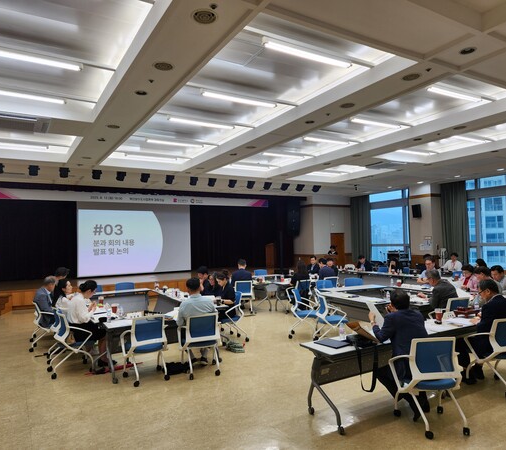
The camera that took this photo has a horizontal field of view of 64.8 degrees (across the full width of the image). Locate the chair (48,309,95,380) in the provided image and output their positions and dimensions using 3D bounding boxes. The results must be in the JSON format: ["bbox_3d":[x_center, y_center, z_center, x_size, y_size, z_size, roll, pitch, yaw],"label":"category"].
[{"bbox_3d":[-2.536,1.623,5.553,0.560,0.830,0.580,1,-3,-35],"label":"chair"}]

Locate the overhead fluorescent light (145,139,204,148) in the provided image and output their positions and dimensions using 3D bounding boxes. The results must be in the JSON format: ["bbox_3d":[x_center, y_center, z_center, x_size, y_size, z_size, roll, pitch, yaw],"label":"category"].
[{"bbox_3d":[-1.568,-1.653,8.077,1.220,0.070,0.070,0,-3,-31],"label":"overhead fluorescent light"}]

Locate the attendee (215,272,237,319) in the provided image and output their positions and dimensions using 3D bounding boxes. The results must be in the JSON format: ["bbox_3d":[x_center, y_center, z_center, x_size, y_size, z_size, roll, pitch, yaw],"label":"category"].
[{"bbox_3d":[-0.569,1.445,6.927,0.780,1.230,0.460,0,-3,-29],"label":"attendee"}]

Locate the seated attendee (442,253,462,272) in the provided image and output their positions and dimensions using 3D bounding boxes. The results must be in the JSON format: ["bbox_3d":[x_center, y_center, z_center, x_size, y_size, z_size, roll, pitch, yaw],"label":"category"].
[{"bbox_3d":[5.695,1.439,11.259,0.540,1.280,0.750,-4,-3,38],"label":"seated attendee"}]

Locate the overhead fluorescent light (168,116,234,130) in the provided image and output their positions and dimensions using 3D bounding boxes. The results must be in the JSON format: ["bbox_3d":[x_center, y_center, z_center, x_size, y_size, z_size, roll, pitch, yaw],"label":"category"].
[{"bbox_3d":[-0.888,-1.815,7.096,1.260,0.080,0.110,0,-3,-31],"label":"overhead fluorescent light"}]

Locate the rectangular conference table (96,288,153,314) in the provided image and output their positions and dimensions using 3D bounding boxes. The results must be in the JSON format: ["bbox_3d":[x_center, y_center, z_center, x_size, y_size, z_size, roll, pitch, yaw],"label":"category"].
[{"bbox_3d":[-3.010,1.848,8.677,1.500,0.720,0.470,0,-3,-31],"label":"rectangular conference table"}]

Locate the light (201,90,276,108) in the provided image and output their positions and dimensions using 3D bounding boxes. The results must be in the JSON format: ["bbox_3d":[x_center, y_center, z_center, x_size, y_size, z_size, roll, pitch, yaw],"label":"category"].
[{"bbox_3d":[-0.179,-1.884,5.977,1.260,0.080,0.110,0,-3,-31],"label":"light"}]

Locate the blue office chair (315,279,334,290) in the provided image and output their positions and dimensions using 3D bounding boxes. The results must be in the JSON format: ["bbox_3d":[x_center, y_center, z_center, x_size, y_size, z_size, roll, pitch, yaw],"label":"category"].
[{"bbox_3d":[1.778,1.694,9.031,0.580,0.830,0.560,1,-4,-43],"label":"blue office chair"}]

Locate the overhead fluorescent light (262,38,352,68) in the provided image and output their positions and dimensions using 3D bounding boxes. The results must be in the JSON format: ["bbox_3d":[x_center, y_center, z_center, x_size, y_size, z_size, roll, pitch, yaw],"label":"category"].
[{"bbox_3d":[0.666,-1.968,4.599,1.260,0.080,0.110,0,-3,-31],"label":"overhead fluorescent light"}]

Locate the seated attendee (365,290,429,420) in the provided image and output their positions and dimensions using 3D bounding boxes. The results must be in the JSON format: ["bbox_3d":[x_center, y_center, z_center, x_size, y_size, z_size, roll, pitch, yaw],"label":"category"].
[{"bbox_3d":[1.464,1.276,4.020,0.580,1.220,0.760,-1,-3,-21],"label":"seated attendee"}]

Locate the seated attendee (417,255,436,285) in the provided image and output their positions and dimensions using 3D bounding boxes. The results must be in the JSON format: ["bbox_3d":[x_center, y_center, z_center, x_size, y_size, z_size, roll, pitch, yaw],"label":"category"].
[{"bbox_3d":[3.711,1.384,8.550,0.800,1.320,0.500,1,-3,-38],"label":"seated attendee"}]

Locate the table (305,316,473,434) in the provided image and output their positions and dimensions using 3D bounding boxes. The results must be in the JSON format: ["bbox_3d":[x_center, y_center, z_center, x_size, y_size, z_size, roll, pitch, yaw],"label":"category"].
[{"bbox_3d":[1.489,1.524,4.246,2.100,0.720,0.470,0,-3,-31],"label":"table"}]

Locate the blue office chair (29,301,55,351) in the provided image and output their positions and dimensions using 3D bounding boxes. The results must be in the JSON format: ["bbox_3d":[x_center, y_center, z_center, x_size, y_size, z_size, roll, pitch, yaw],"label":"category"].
[{"bbox_3d":[-3.507,1.707,6.906,0.560,0.830,0.580,0,-3,-26],"label":"blue office chair"}]

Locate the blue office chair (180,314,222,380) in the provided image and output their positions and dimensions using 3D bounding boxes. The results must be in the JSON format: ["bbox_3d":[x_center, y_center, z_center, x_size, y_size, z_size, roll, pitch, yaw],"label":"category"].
[{"bbox_3d":[-0.720,1.574,5.358,0.550,0.810,0.560,0,-3,-26],"label":"blue office chair"}]

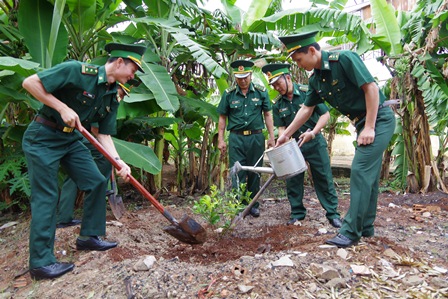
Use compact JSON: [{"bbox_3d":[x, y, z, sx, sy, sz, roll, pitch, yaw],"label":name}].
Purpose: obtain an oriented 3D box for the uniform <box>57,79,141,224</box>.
[{"bbox_3d":[-1.204,0.010,3.200,0.680,1.400,0.520,0,1,14],"label":"uniform"}]

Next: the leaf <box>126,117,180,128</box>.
[{"bbox_3d":[-1.007,-0.386,4.800,0.760,0.190,0.400,0,1,0],"label":"leaf"}]

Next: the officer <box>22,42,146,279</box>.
[{"bbox_3d":[-0.955,0.055,2.300,0.820,1.570,0.580,0,1,9],"label":"officer"}]

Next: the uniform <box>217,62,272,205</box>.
[{"bbox_3d":[0.229,-0.167,3.750,0.600,1.560,0.350,0,1,5],"label":"uniform"}]

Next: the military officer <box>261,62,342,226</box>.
[{"bbox_3d":[0.806,-0.062,3.450,0.700,1.660,0.580,1,2,34],"label":"military officer"}]

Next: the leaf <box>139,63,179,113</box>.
[{"bbox_3d":[-0.799,-0.769,4.100,0.500,0.620,0.330,0,1,0],"label":"leaf"}]

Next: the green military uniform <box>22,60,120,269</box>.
[{"bbox_3d":[-1.044,0.089,2.300,0.640,1.380,0.540,0,1,9],"label":"green military uniform"}]

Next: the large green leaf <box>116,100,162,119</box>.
[{"bbox_3d":[-1.068,-0.512,4.300,0.600,0.260,0.420,0,1,0],"label":"large green leaf"}]

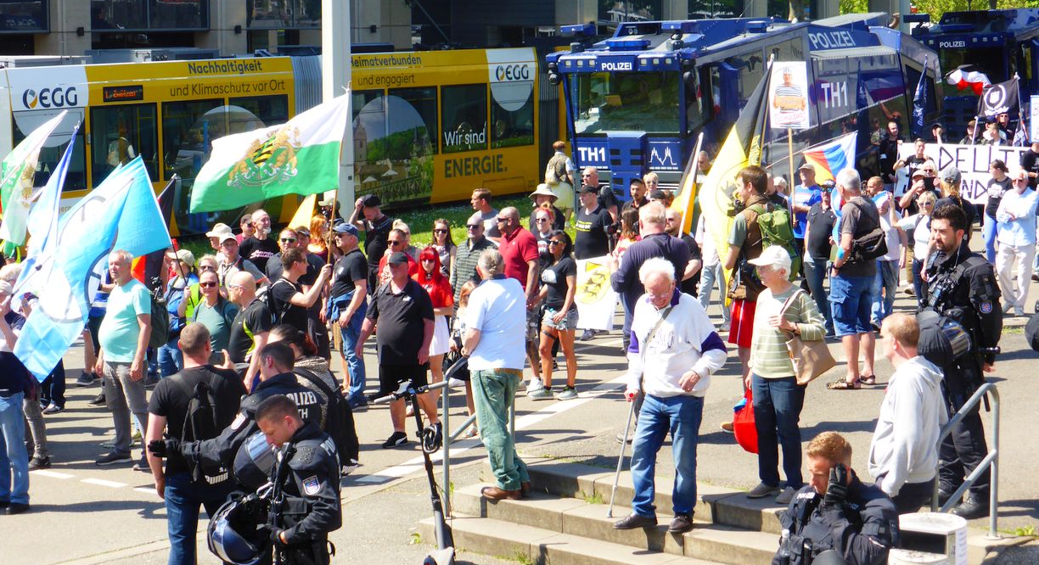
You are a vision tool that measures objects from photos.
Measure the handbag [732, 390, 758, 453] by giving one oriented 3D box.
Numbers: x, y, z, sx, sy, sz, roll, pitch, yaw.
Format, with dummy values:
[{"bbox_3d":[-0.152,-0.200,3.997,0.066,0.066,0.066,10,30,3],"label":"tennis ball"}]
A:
[{"bbox_3d":[1.469,0.878,15.000,0.280,0.420,0.160,-5,8,-33],"label":"handbag"}]

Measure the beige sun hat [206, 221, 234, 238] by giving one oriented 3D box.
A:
[{"bbox_3d":[-2.784,-0.488,22.000,0.260,0.145,0.190,-3,7,-23],"label":"beige sun hat"}]

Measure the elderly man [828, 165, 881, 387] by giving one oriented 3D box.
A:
[{"bbox_3d":[2.684,-0.037,19.198,0.350,1.763,0.500,6,9,43],"label":"elderly man"}]

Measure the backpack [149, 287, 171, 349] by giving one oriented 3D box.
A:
[{"bbox_3d":[-2.951,0.285,19.150,0.210,0.500,0.320,-4,8,-30],"label":"backpack"}]

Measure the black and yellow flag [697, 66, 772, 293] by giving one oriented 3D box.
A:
[{"bbox_3d":[1.713,-0.791,18.800,0.550,1.900,0.350,2,6,14],"label":"black and yellow flag"}]

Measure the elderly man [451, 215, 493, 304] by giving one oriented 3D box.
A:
[{"bbox_3d":[-0.474,0.196,24.296,0.560,1.780,0.400,3,7,23],"label":"elderly man"}]

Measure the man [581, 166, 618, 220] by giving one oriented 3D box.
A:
[{"bbox_3d":[1.096,-0.689,32.397,0.420,1.790,0.550,-5,8,-41],"label":"man"}]

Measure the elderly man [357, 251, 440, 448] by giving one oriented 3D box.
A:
[{"bbox_3d":[-1.089,0.590,21.494,0.660,1.750,0.420,3,7,22],"label":"elderly man"}]

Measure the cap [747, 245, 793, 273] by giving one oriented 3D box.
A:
[{"bbox_3d":[1.555,-0.153,14.750,0.270,0.150,0.180,-4,8,-28],"label":"cap"}]

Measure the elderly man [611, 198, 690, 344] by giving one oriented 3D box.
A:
[{"bbox_3d":[0.982,0.273,18.097,0.620,1.800,0.420,-1,6,-11],"label":"elderly man"}]

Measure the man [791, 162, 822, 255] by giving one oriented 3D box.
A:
[{"bbox_3d":[3.342,-0.495,27.496,0.530,1.778,0.380,2,7,20],"label":"man"}]

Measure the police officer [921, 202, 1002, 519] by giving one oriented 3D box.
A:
[{"bbox_3d":[2.651,0.457,14.303,0.420,1.867,0.580,-4,7,-32],"label":"police officer"}]

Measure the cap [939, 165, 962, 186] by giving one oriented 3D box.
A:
[{"bbox_3d":[3.968,-0.987,21.800,0.180,0.150,0.260,1,7,9],"label":"cap"}]

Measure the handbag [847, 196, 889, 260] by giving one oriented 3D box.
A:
[{"bbox_3d":[2.814,-0.414,19.100,0.330,0.500,0.160,-3,7,-25],"label":"handbag"}]

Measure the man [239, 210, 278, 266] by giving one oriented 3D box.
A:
[{"bbox_3d":[-2.776,0.099,25.296,0.560,1.770,0.380,-1,6,-9],"label":"man"}]

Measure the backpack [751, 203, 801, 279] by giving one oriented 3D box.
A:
[{"bbox_3d":[1.813,-0.286,16.800,0.270,0.550,0.330,4,7,30],"label":"backpack"}]

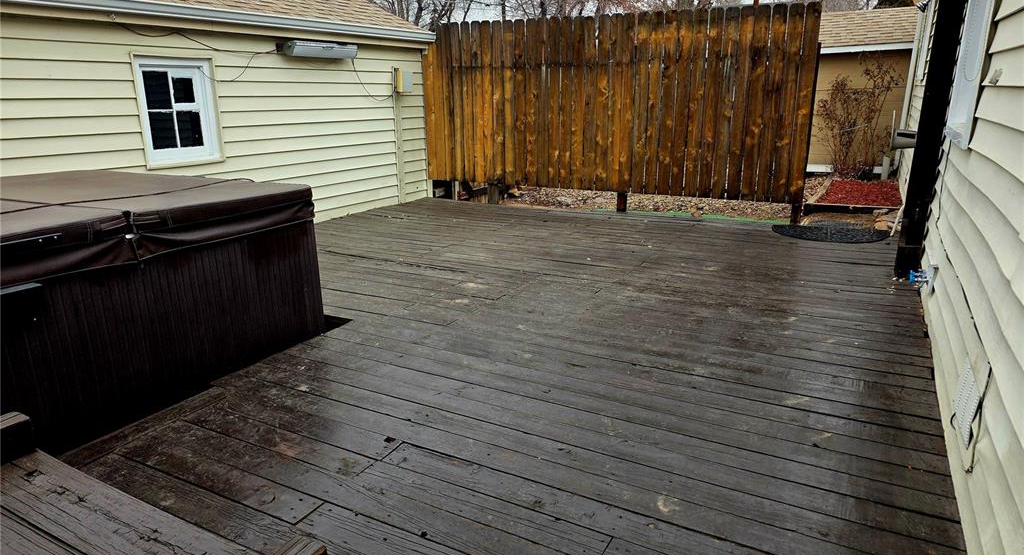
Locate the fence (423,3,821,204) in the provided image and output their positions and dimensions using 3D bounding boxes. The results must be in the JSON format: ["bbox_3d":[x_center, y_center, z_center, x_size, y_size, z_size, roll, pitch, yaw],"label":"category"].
[{"bbox_3d":[0.920,-1.844,7.371,4.320,1.880,0.120,7,18,25],"label":"fence"}]

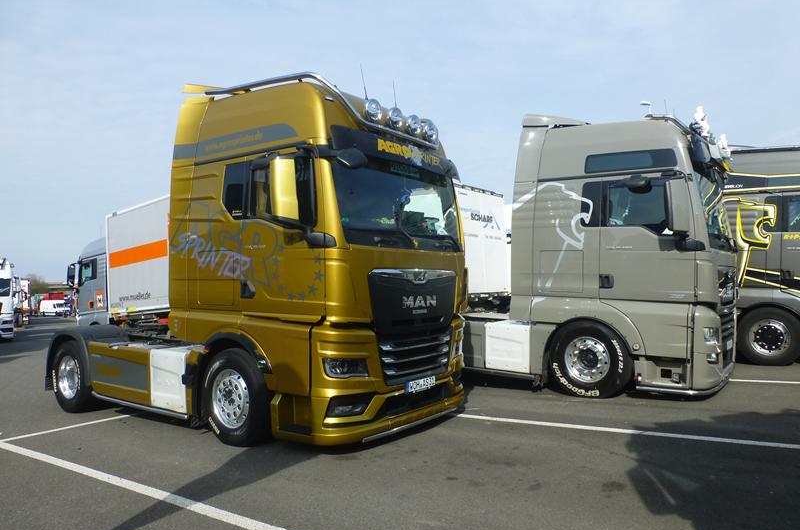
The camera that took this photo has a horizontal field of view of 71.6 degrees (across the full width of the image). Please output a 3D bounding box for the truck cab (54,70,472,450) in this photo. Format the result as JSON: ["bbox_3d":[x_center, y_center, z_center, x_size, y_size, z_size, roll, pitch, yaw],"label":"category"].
[{"bbox_3d":[-2.187,0.042,7.332,5.880,3.720,2.550,-3,-3,37],"label":"truck cab"}]

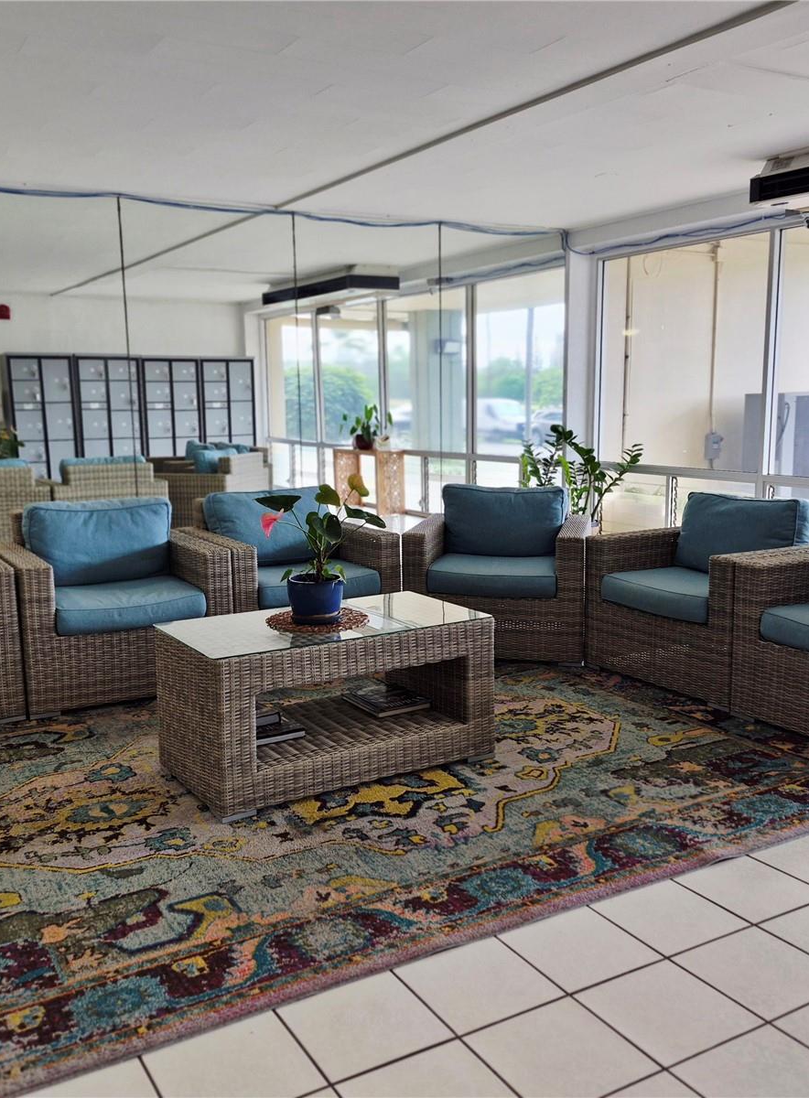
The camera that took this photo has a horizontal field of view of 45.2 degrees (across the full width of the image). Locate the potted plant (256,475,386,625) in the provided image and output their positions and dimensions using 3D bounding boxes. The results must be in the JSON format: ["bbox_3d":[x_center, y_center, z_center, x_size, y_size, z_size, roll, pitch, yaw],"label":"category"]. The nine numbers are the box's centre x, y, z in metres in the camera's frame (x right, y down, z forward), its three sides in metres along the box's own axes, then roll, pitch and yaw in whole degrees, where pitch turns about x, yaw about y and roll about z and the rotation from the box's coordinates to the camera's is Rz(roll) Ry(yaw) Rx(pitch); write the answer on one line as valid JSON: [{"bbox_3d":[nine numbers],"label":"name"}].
[{"bbox_3d":[-0.315,0.006,3.612,0.439,0.515,0.398,-1,9,0],"label":"potted plant"}]

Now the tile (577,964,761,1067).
[{"bbox_3d":[0.582,1.026,2.160,0.299,0.010,0.299,-5,10,-28],"label":"tile"}]

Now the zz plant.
[{"bbox_3d":[1.487,-0.433,7.962,0.842,1.129,0.812,-5,10,-28],"label":"zz plant"}]

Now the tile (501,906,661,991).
[{"bbox_3d":[0.457,1.042,2.538,0.309,0.010,0.300,-6,11,-31],"label":"tile"}]

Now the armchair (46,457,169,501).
[{"bbox_3d":[-2.662,-0.348,8.535,0.953,0.833,0.806,-6,11,-31],"label":"armchair"}]

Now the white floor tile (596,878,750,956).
[{"bbox_3d":[0.693,0.965,2.554,0.297,0.010,0.297,-5,10,-28],"label":"white floor tile"}]

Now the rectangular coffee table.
[{"bbox_3d":[-0.280,0.536,3.649,1.079,0.540,0.624,-5,10,-28],"label":"rectangular coffee table"}]

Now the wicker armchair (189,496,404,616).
[{"bbox_3d":[-0.629,0.165,5.313,0.953,0.833,0.806,-6,11,-31],"label":"wicker armchair"}]

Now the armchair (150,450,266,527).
[{"bbox_3d":[-1.910,-0.510,9.611,0.868,0.826,0.946,2,9,17],"label":"armchair"}]

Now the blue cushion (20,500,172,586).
[{"bbox_3d":[-1.545,-0.035,4.936,0.693,0.436,0.188,-5,0,-28],"label":"blue cushion"}]

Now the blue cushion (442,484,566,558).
[{"bbox_3d":[0.581,-0.161,5.558,0.673,0.408,0.194,1,0,13],"label":"blue cushion"}]

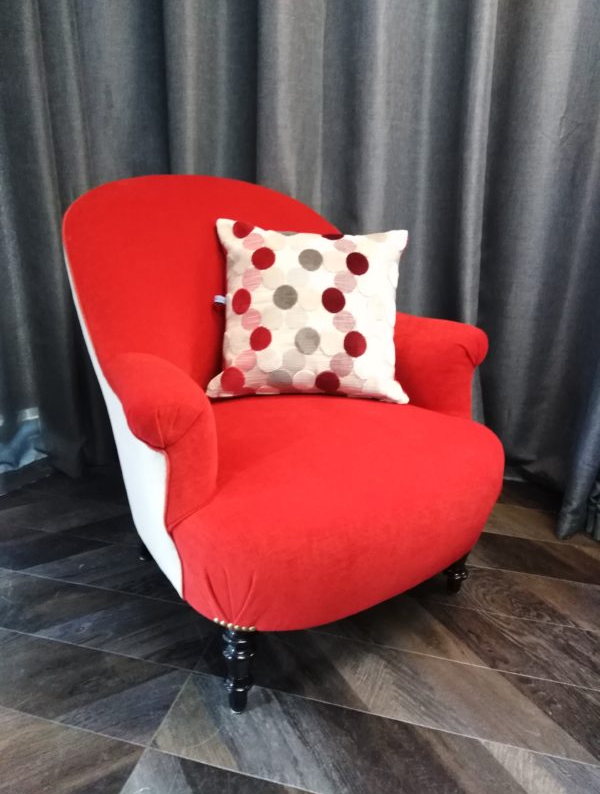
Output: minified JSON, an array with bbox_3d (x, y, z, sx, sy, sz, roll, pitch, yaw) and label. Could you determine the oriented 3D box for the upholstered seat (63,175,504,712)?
[{"bbox_3d":[-0.033,0.005,1.169,0.729,0.810,0.753,-13,24,-34],"label":"upholstered seat"}]

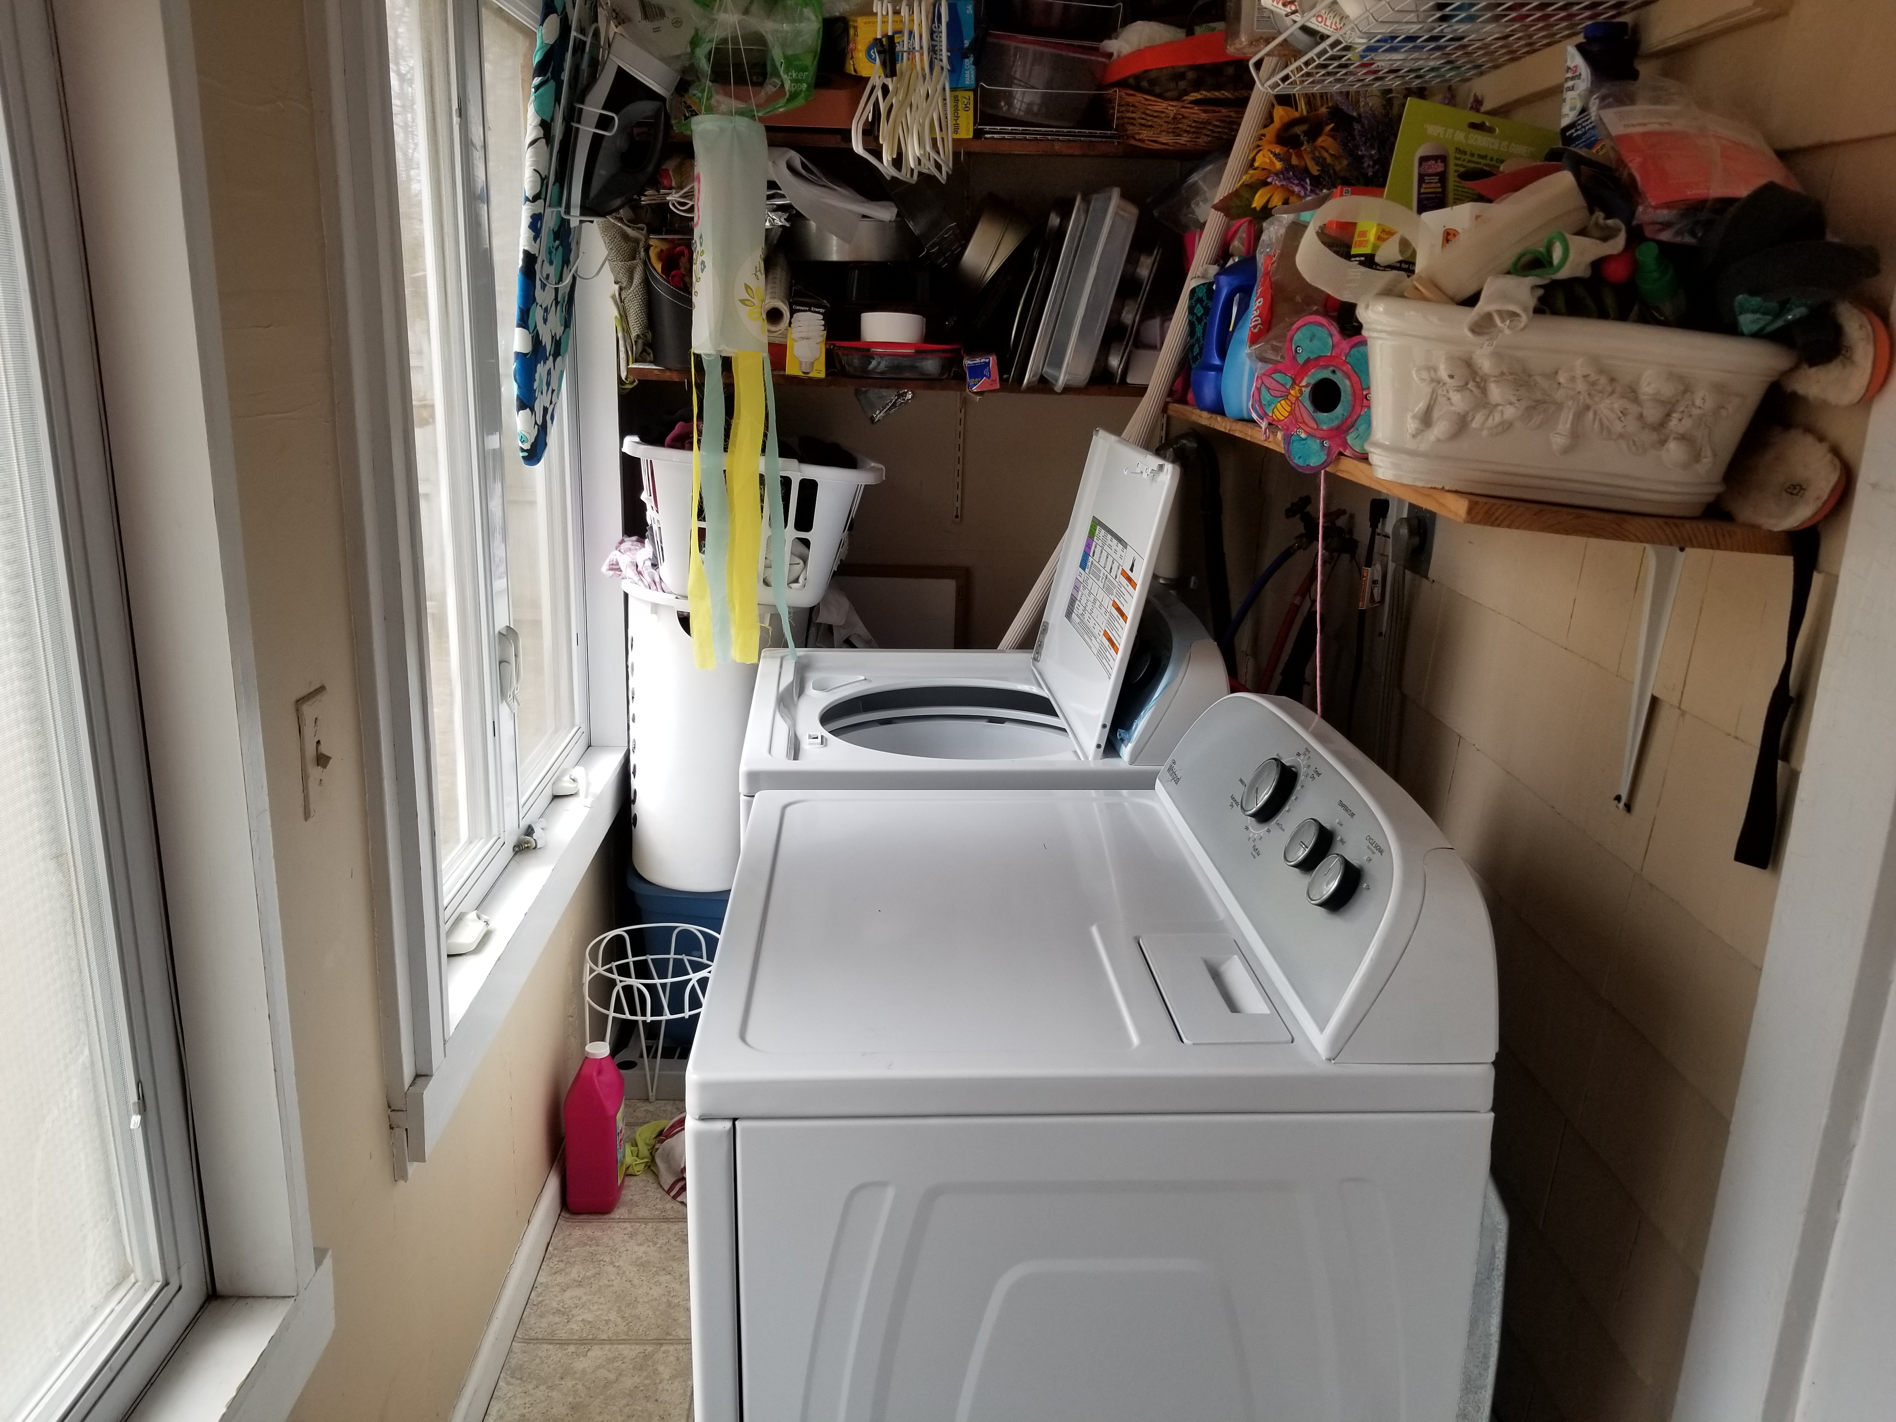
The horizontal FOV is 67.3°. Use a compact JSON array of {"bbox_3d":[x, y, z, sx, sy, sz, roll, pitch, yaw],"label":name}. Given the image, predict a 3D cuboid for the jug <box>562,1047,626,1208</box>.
[{"bbox_3d":[-0.618,0.713,2.495,0.095,0.295,0.125,1,15,-3],"label":"jug"}]

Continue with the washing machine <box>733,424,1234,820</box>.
[{"bbox_3d":[0.030,0.232,2.347,0.690,1.335,0.700,0,15,-6],"label":"washing machine"}]

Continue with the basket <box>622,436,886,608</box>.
[{"bbox_3d":[-0.362,-0.384,2.876,0.475,0.270,0.560,5,15,-4],"label":"basket"}]

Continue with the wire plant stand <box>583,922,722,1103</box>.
[{"bbox_3d":[-0.541,0.626,2.664,0.260,0.380,0.260,1,15,-3],"label":"wire plant stand"}]

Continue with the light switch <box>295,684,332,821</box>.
[{"bbox_3d":[-0.603,0.040,1.375,0.018,0.115,0.070,1,15,-3],"label":"light switch"}]

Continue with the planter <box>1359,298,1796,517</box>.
[{"bbox_3d":[0.489,-0.251,1.184,0.335,0.145,0.150,6,15,-4],"label":"planter"}]

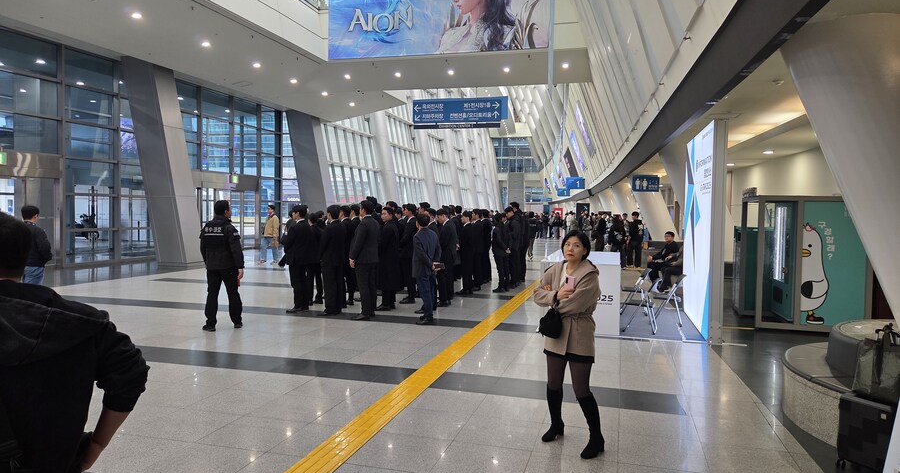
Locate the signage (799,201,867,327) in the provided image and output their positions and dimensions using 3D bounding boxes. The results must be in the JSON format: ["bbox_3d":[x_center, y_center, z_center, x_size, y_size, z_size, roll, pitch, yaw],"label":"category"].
[{"bbox_3d":[5.694,0.420,8.891,0.860,1.860,0.050,2,2,16],"label":"signage"}]

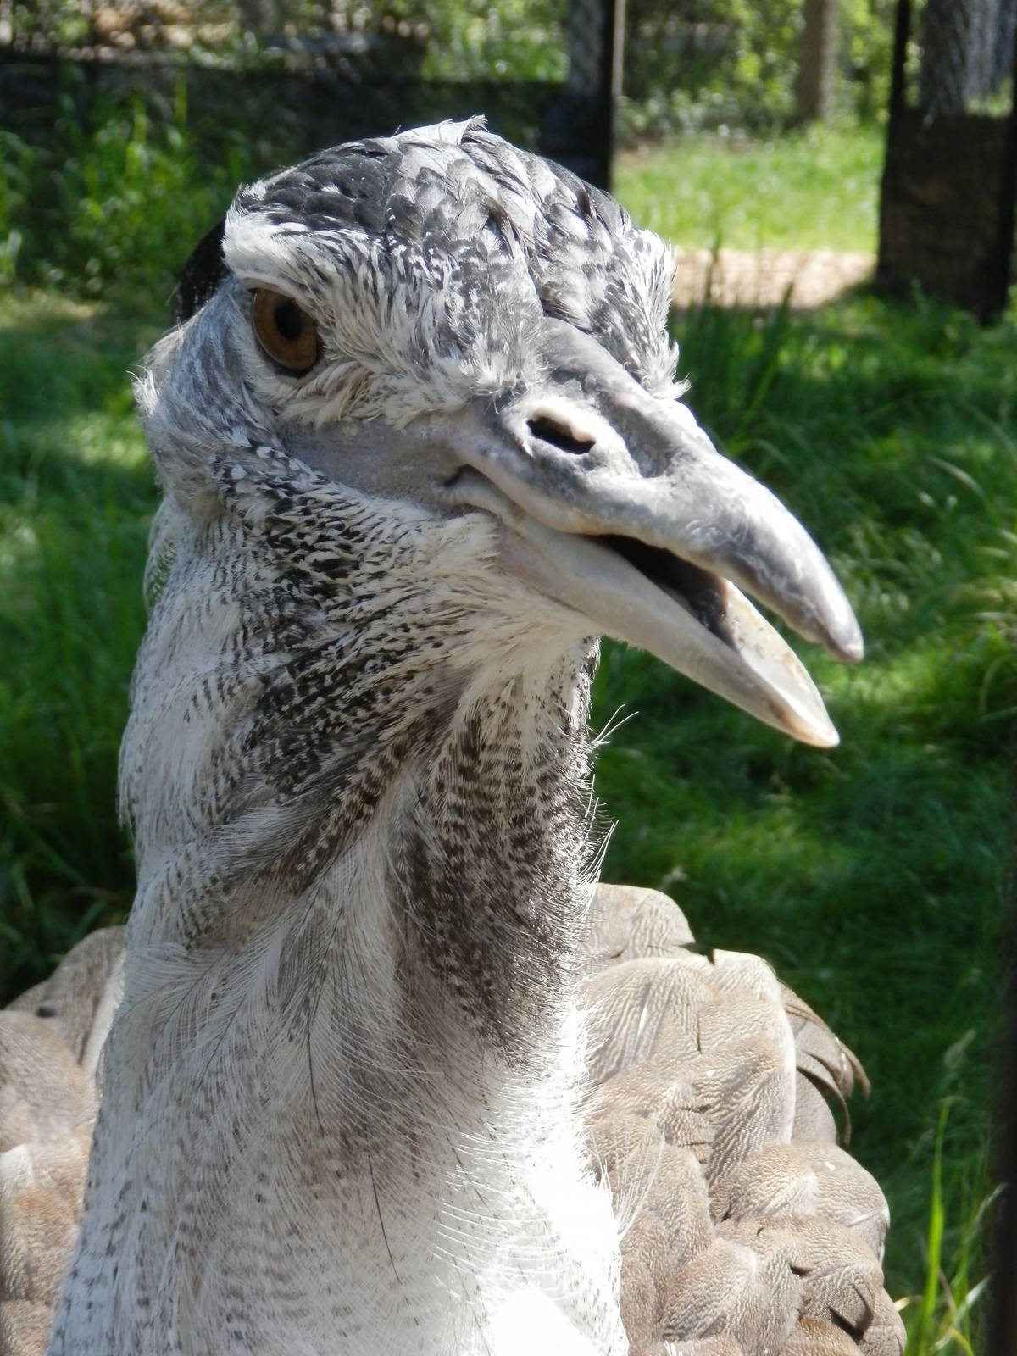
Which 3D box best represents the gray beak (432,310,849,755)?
[{"bbox_3d":[0.034,-0.030,0.485,0.041,0.056,0.108,0,24,-46],"label":"gray beak"}]

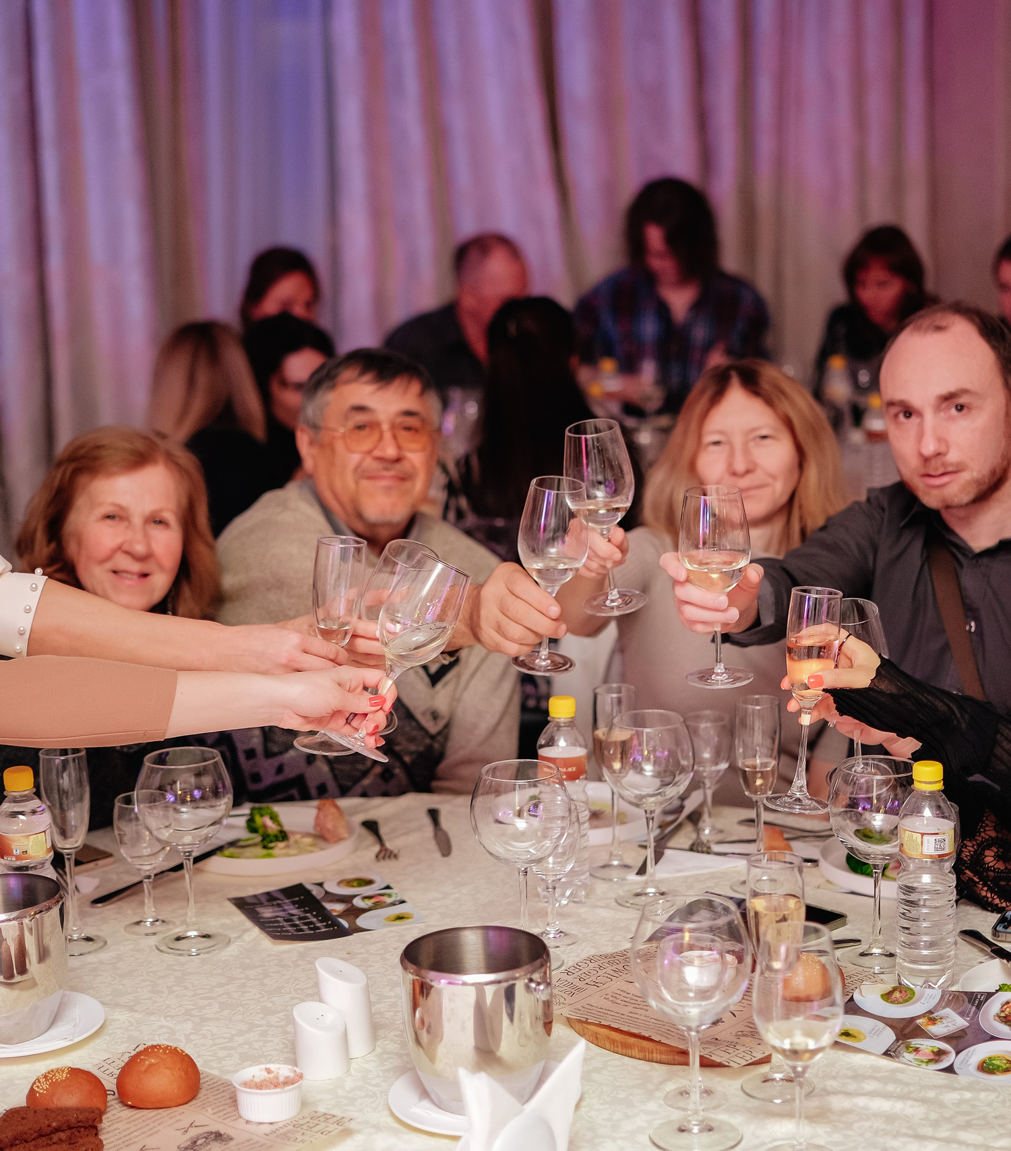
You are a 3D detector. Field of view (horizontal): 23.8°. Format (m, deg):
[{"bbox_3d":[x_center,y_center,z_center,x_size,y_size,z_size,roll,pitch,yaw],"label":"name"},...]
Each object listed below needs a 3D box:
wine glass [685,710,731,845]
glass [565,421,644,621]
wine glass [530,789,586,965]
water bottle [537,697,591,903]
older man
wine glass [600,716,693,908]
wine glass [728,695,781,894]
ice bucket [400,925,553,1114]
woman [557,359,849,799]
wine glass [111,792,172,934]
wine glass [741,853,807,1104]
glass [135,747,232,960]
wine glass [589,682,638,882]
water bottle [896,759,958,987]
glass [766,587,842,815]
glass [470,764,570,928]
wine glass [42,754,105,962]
[{"bbox_3d":[0.247,0.246,2.935,0.064,0.148,0.064,-2,12,0],"label":"wine glass"},{"bbox_3d":[0.109,-0.065,2.649,0.079,0.210,0.079,-8,23,1],"label":"glass"},{"bbox_3d":[0.055,0.329,2.646,0.065,0.152,0.065,-2,12,0],"label":"wine glass"},{"bbox_3d":[0.068,0.253,2.732,0.060,0.229,0.060,-2,12,0],"label":"water bottle"},{"bbox_3d":[-0.154,0.389,3.151,0.540,1.334,0.720,-2,12,-3],"label":"older man"},{"bbox_3d":[0.163,0.264,2.708,0.105,0.210,0.105,-2,12,0],"label":"wine glass"},{"bbox_3d":[0.295,0.254,2.792,0.064,0.225,0.064,-2,12,0],"label":"wine glass"},{"bbox_3d":[-0.025,0.415,2.221,0.151,0.139,0.140,-2,12,0],"label":"ice bucket"},{"bbox_3d":[0.262,0.400,3.089,0.500,1.313,0.700,1,12,12],"label":"woman"},{"bbox_3d":[-0.408,0.327,2.722,0.065,0.152,0.065,-2,12,0],"label":"wine glass"},{"bbox_3d":[0.248,0.364,2.186,0.067,0.220,0.067,-2,12,0],"label":"wine glass"},{"bbox_3d":[-0.353,0.306,2.659,0.106,0.214,0.106,-2,12,0],"label":"glass"},{"bbox_3d":[0.132,0.246,2.854,0.064,0.225,0.064,-2,12,0],"label":"wine glass"},{"bbox_3d":[0.429,0.302,2.435,0.060,0.229,0.060,-2,12,0],"label":"water bottle"},{"bbox_3d":[0.303,0.122,2.404,0.067,0.220,0.067,4,12,-1],"label":"glass"},{"bbox_3d":[0.019,0.307,2.523,0.105,0.210,0.105,-2,12,0],"label":"glass"},{"bbox_3d":[-0.475,0.300,2.610,0.067,0.220,0.067,-2,12,0],"label":"wine glass"}]

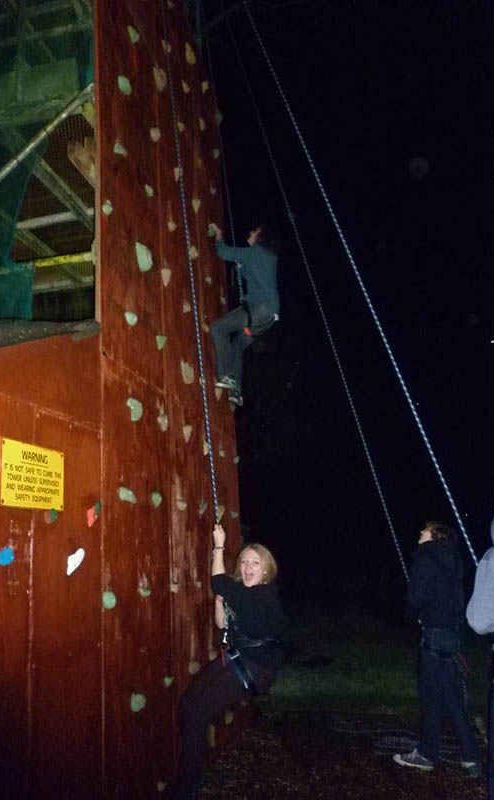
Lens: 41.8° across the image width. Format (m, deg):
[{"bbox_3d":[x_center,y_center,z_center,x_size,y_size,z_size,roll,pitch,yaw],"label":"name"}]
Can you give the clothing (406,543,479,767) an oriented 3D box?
[{"bbox_3d":[1.439,1.852,4.764,0.380,1.540,0.460,-12,-15,33],"label":"clothing"}]

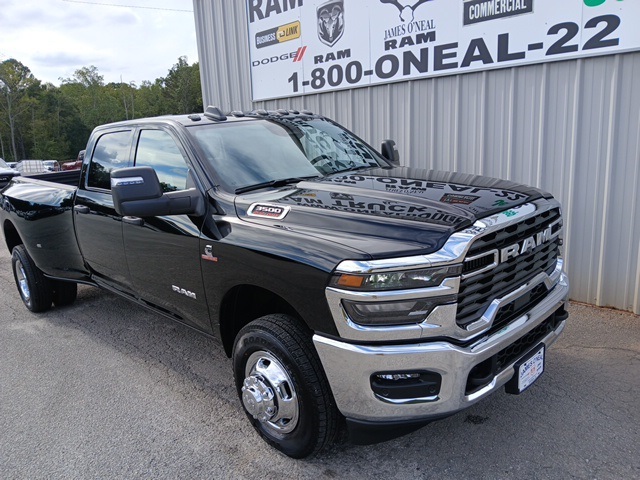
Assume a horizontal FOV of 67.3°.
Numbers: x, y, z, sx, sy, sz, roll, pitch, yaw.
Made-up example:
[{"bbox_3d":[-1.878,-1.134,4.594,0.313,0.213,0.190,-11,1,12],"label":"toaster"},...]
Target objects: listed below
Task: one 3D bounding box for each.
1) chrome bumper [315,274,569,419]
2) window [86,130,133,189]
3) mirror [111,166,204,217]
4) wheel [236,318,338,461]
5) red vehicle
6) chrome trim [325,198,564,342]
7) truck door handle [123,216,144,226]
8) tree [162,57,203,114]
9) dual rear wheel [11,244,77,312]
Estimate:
[{"bbox_3d":[0.935,0.491,2.842,0.650,0.460,2.020,8,16,45],"label":"chrome bumper"},{"bbox_3d":[-1.816,-0.667,4.106,0.770,0.470,0.130,8,16,45],"label":"window"},{"bbox_3d":[-1.013,-0.311,2.924,0.250,0.280,0.450,8,16,45],"label":"mirror"},{"bbox_3d":[-0.236,0.850,2.788,0.800,0.800,0.320,8,16,45],"label":"wheel"},{"bbox_3d":[-13.626,-4.370,29.161,5.500,1.900,2.000,-12,15,-40],"label":"red vehicle"},{"bbox_3d":[0.920,0.073,2.742,0.550,0.560,1.940,8,16,45],"label":"chrome trim"},{"bbox_3d":[-1.401,-0.139,3.597,0.250,0.055,0.070,8,16,45],"label":"truck door handle"},{"bbox_3d":[-14.946,-13.537,51.237,6.000,11.300,6.000,-3,11,0],"label":"tree"},{"bbox_3d":[-3.284,0.447,5.779,0.800,0.800,0.510,8,16,45],"label":"dual rear wheel"}]

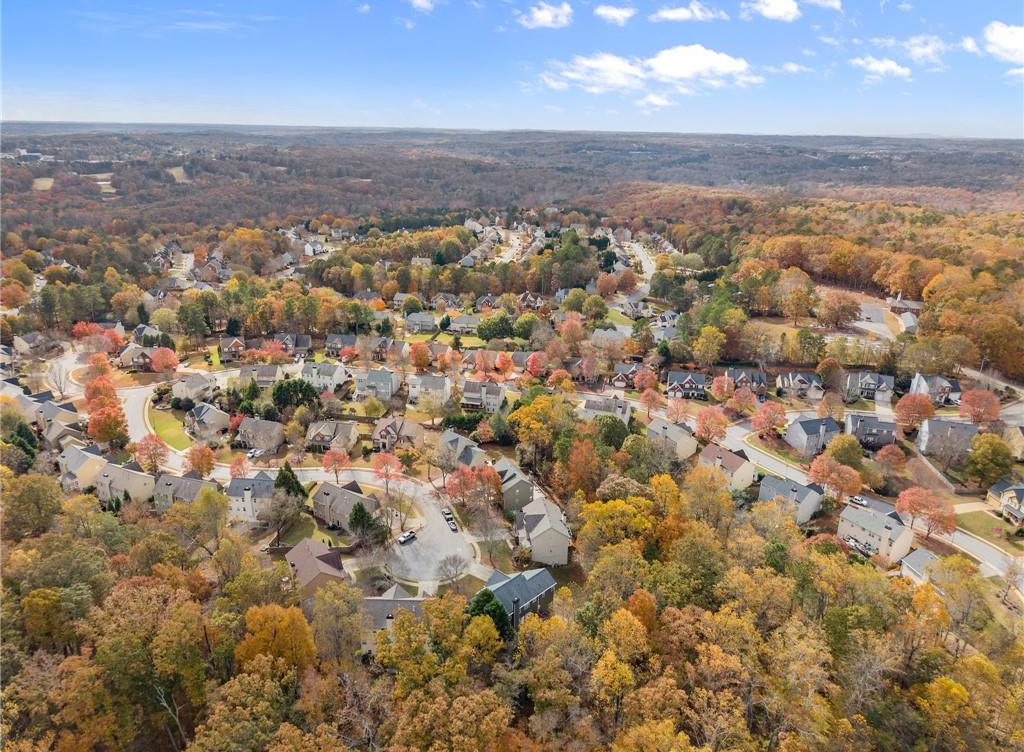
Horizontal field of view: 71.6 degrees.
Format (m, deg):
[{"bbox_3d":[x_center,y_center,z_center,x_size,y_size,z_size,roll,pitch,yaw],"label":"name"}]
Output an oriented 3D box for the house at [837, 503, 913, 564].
[{"bbox_3d":[100.498,43.233,195.677,10.800,10.200,14.700,-11,23,-31],"label":"house"}]

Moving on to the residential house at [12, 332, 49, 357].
[{"bbox_3d":[-231.050,-16.740,341.120,10.500,9.000,12.500,5,20,11],"label":"residential house"}]

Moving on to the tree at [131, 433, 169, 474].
[{"bbox_3d":[-112.630,24.640,220.950,10.000,12.000,10.000,1,19,0],"label":"tree"}]

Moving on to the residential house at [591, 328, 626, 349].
[{"bbox_3d":[51.360,-20.140,377.700,16.500,9.300,10.500,4,20,9],"label":"residential house"}]

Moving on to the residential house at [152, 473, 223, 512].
[{"bbox_3d":[-95.529,34.892,210.544,16.500,9.700,11.000,6,20,14],"label":"residential house"}]

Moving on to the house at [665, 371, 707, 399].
[{"bbox_3d":[75.808,3.399,308.948,15.300,9.600,11.500,4,19,8],"label":"house"}]

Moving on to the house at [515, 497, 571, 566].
[{"bbox_3d":[7.910,40.720,187.440,13.200,10.470,15.330,-1,19,-6],"label":"house"}]

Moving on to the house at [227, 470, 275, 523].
[{"bbox_3d":[-74.246,35.474,207.668,13.000,11.200,10.800,2,19,4],"label":"house"}]

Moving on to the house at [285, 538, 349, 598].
[{"bbox_3d":[-45.740,45.830,167.800,11.000,9.200,14.600,-10,22,-28],"label":"house"}]

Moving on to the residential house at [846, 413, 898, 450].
[{"bbox_3d":[137.710,20.250,273.090,15.400,10.000,11.190,5,20,12],"label":"residential house"}]

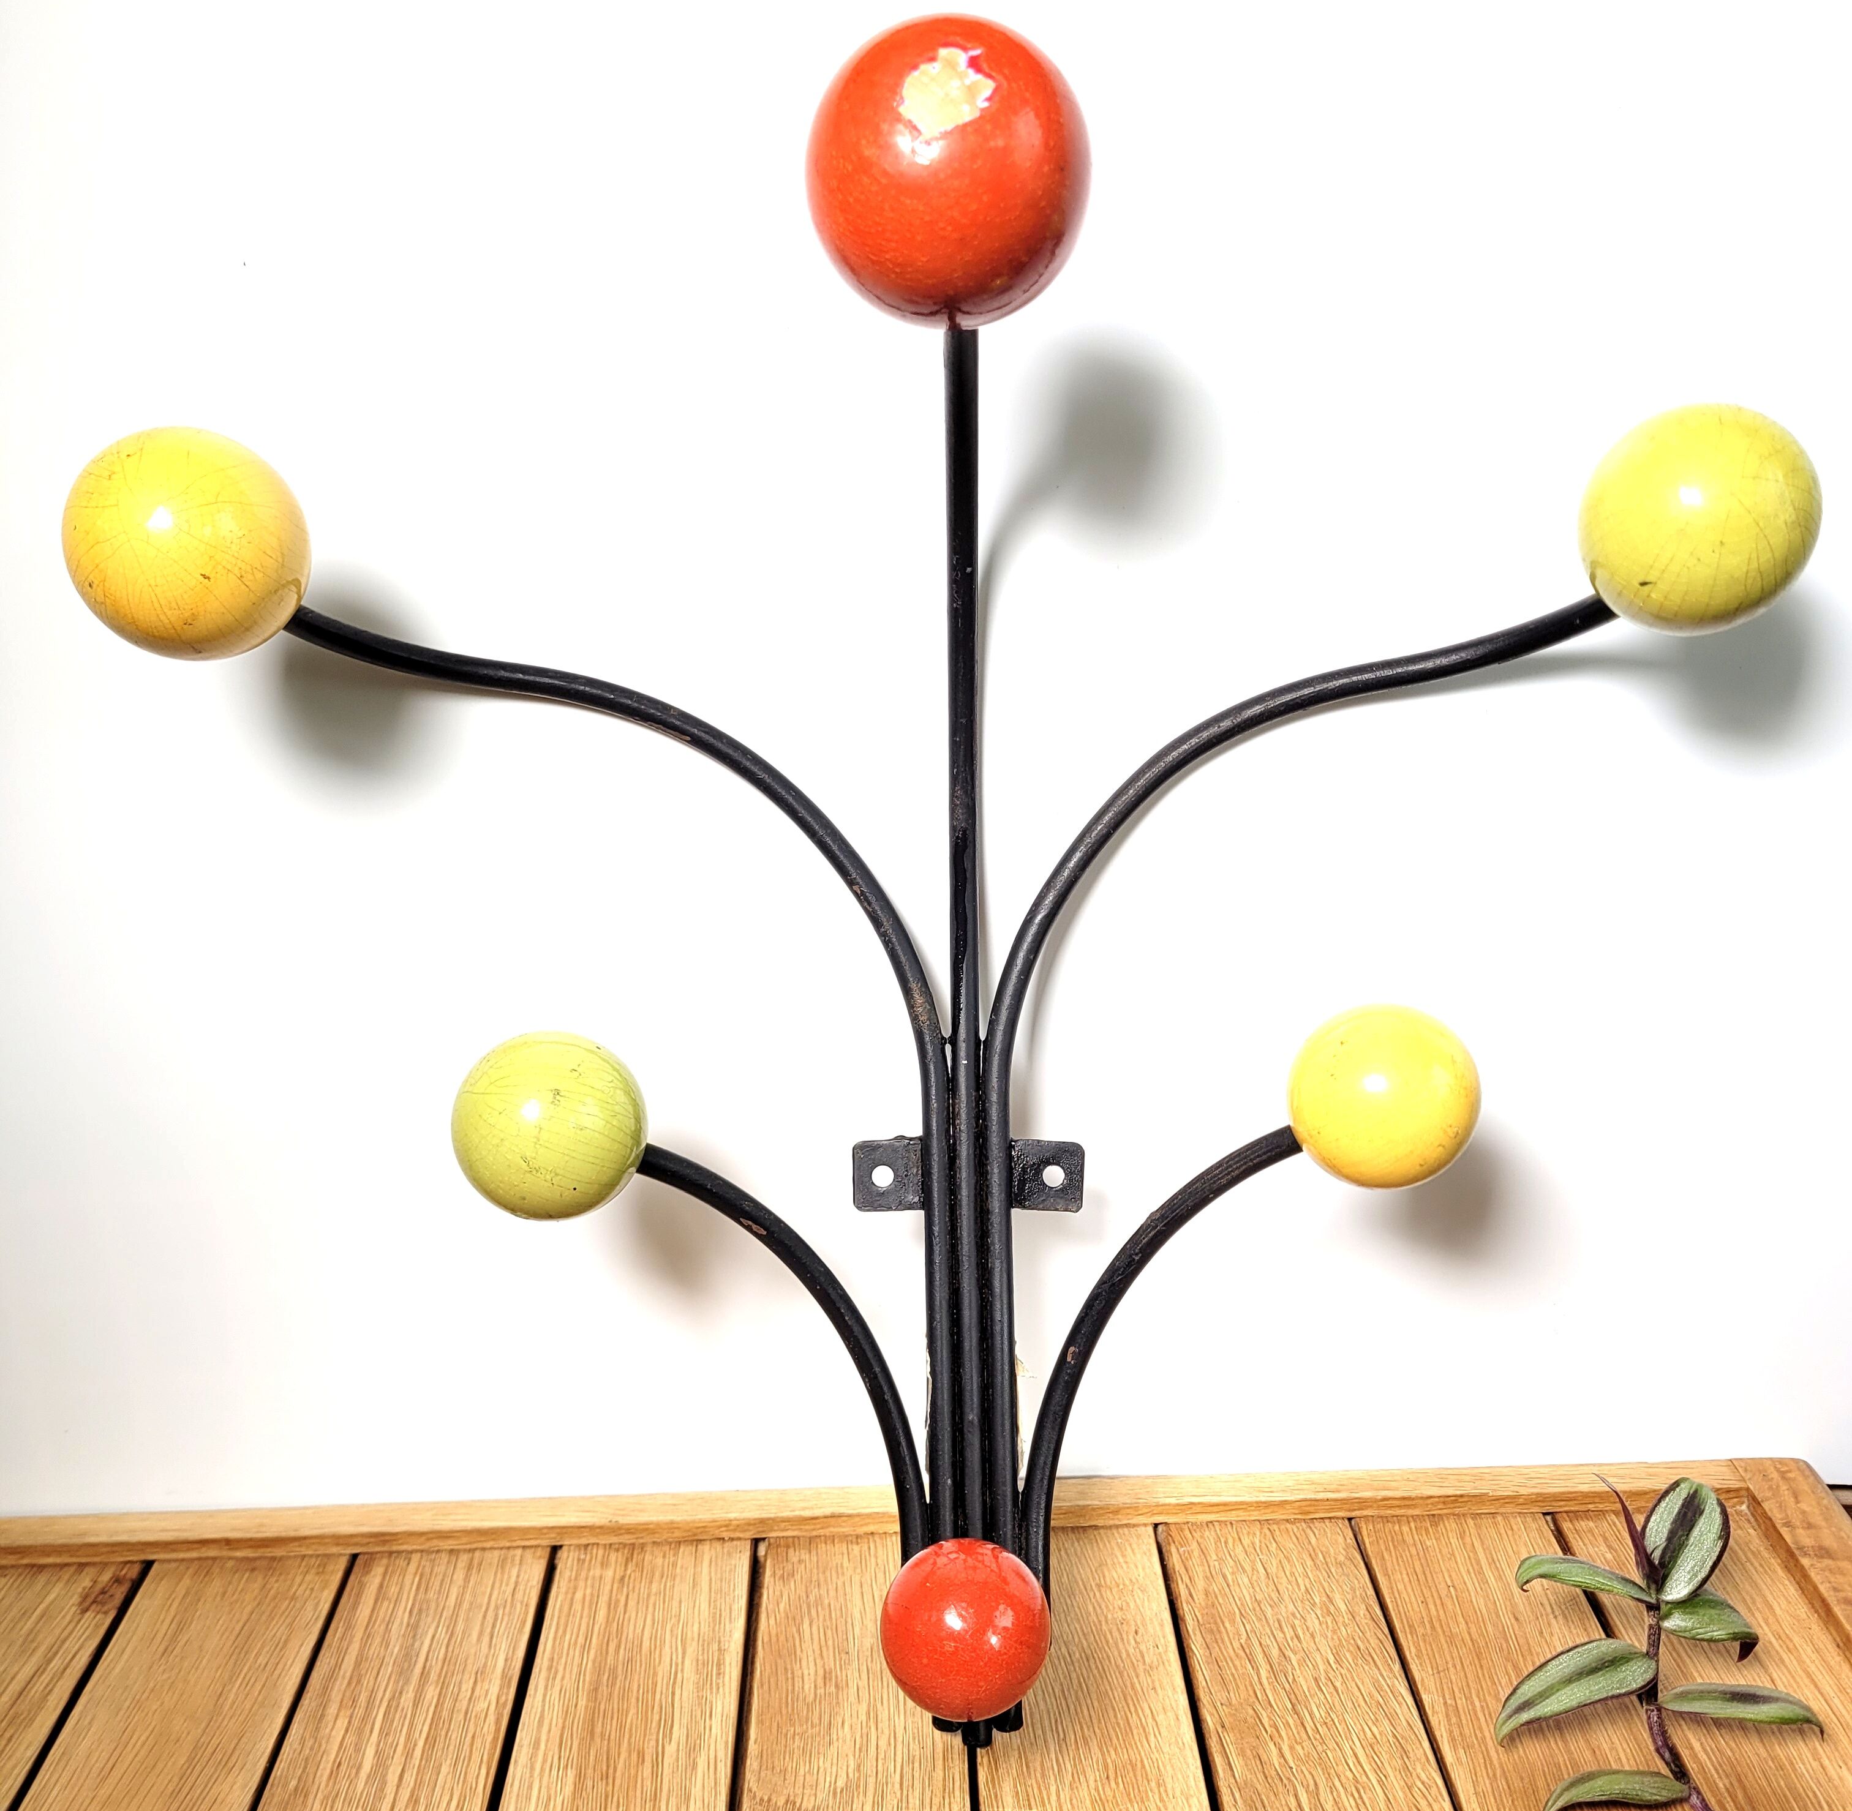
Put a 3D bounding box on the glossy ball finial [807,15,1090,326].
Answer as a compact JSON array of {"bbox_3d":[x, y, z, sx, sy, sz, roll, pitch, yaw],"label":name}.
[{"bbox_3d":[0.005,-0.169,0.428,0.066,0.066,0.066,-2,20,-1],"label":"glossy ball finial"}]

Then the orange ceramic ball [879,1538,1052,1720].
[{"bbox_3d":[0.011,0.192,0.493,0.045,0.045,0.045,-1,20,0],"label":"orange ceramic ball"}]

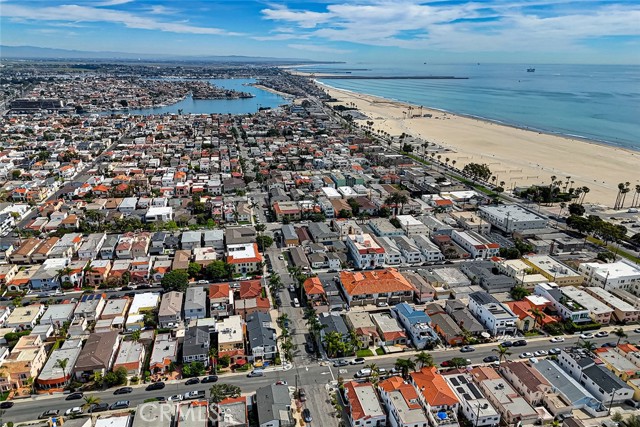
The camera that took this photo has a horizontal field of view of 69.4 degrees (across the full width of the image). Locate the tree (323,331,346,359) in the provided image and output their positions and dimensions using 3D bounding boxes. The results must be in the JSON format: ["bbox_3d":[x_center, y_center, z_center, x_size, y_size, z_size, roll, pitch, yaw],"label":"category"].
[{"bbox_3d":[4.621,42.636,150.465,7.000,8.400,6.300,-3,19,-10],"label":"tree"}]

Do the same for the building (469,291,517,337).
[{"bbox_3d":[63.773,36.988,172.029,8.400,6.700,19.000,-3,19,-11],"label":"building"}]

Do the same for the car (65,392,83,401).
[{"bbox_3d":[-69.886,52.041,131.748,4.450,1.480,1.800,-3,19,-11],"label":"car"}]

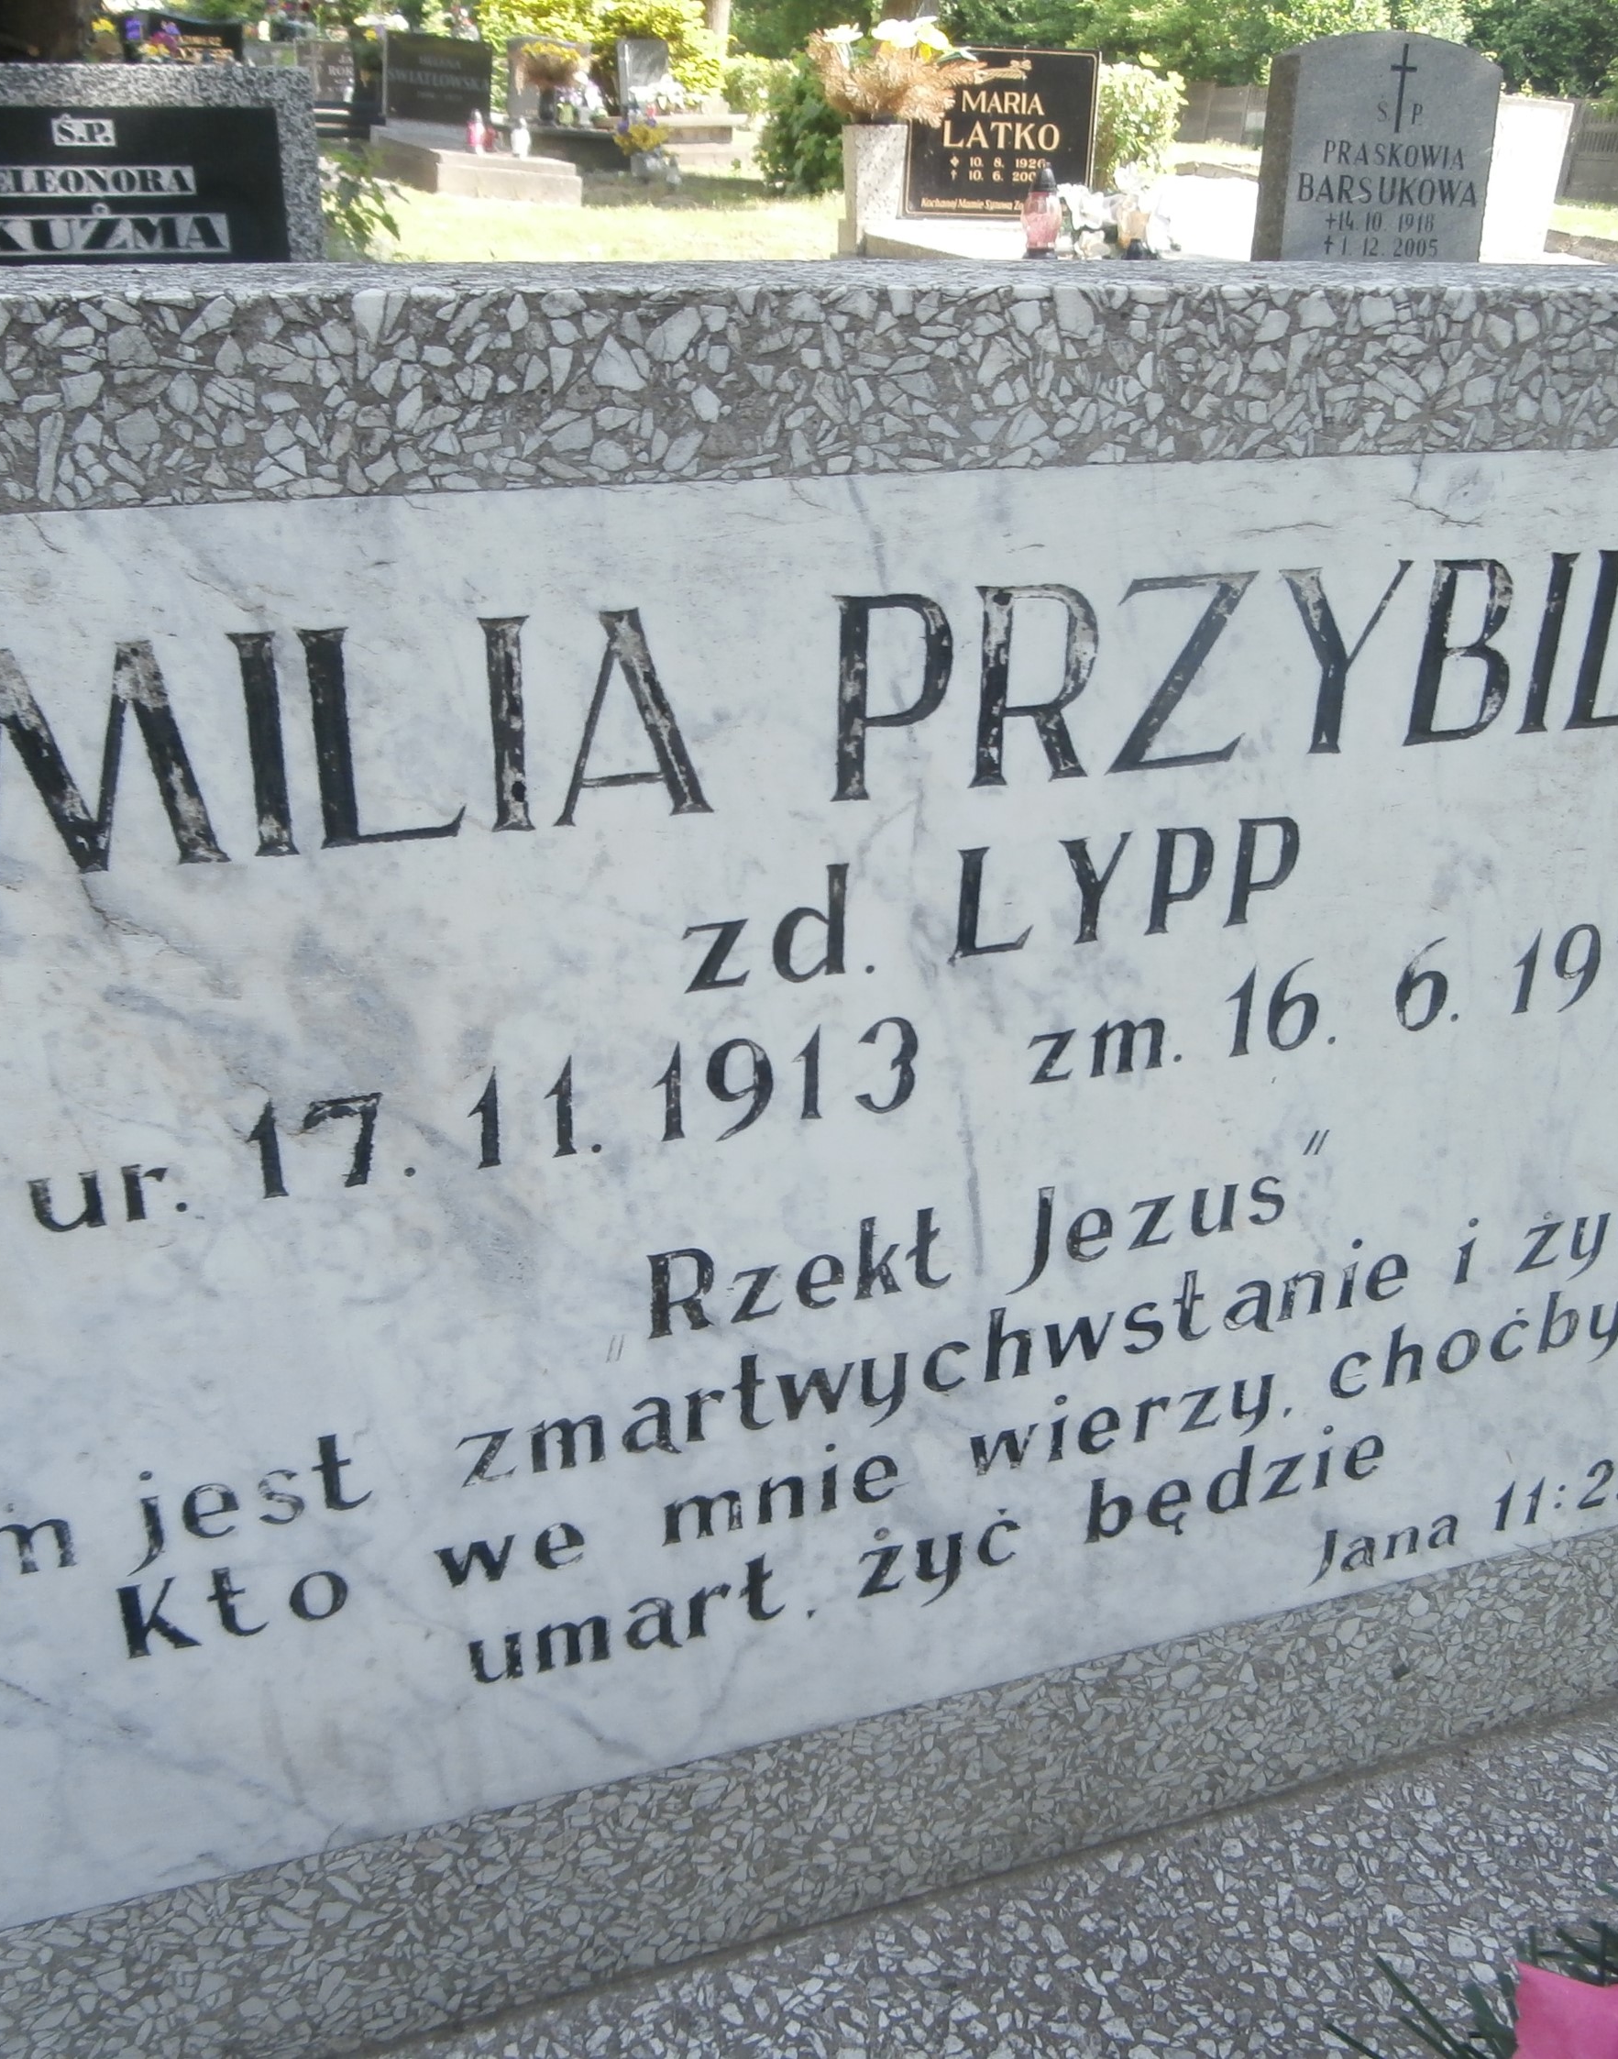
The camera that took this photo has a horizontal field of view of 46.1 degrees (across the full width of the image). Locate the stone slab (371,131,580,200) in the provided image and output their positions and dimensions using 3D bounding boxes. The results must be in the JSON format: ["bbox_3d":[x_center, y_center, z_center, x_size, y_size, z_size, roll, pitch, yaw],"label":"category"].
[{"bbox_3d":[-2.111,-5.417,11.890,0.850,0.240,1.700,-10,30,-22],"label":"stone slab"}]

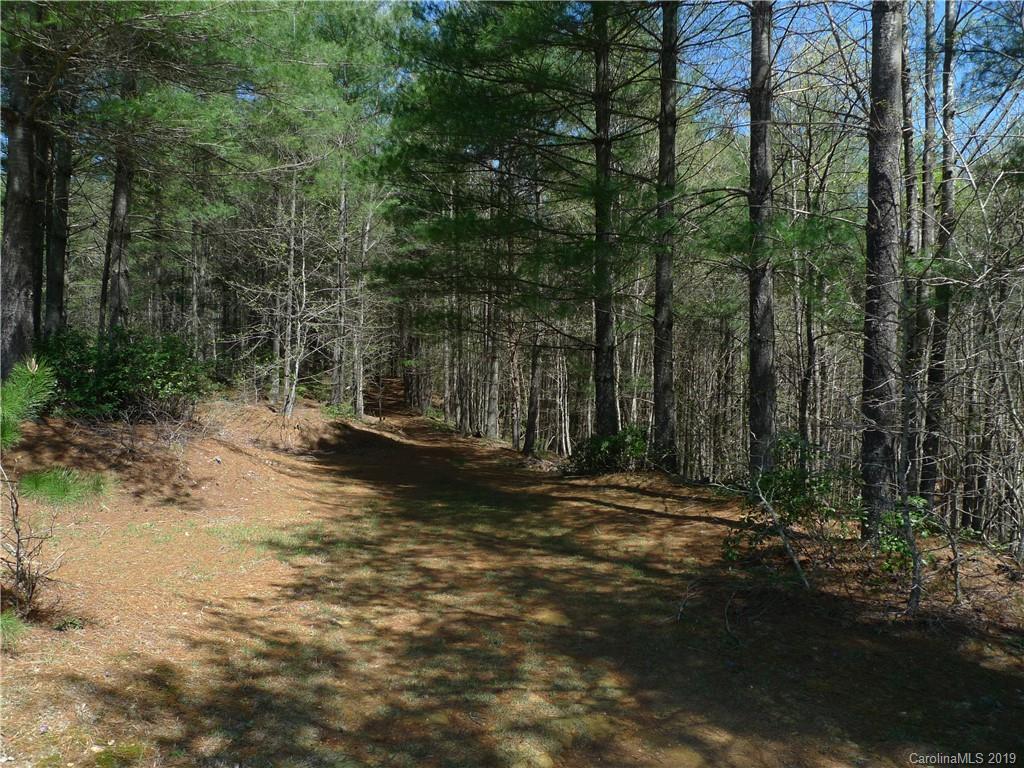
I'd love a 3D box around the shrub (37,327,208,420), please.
[{"bbox_3d":[-5.760,-0.140,10.500,2.250,1.320,1.600,1,0,0],"label":"shrub"}]

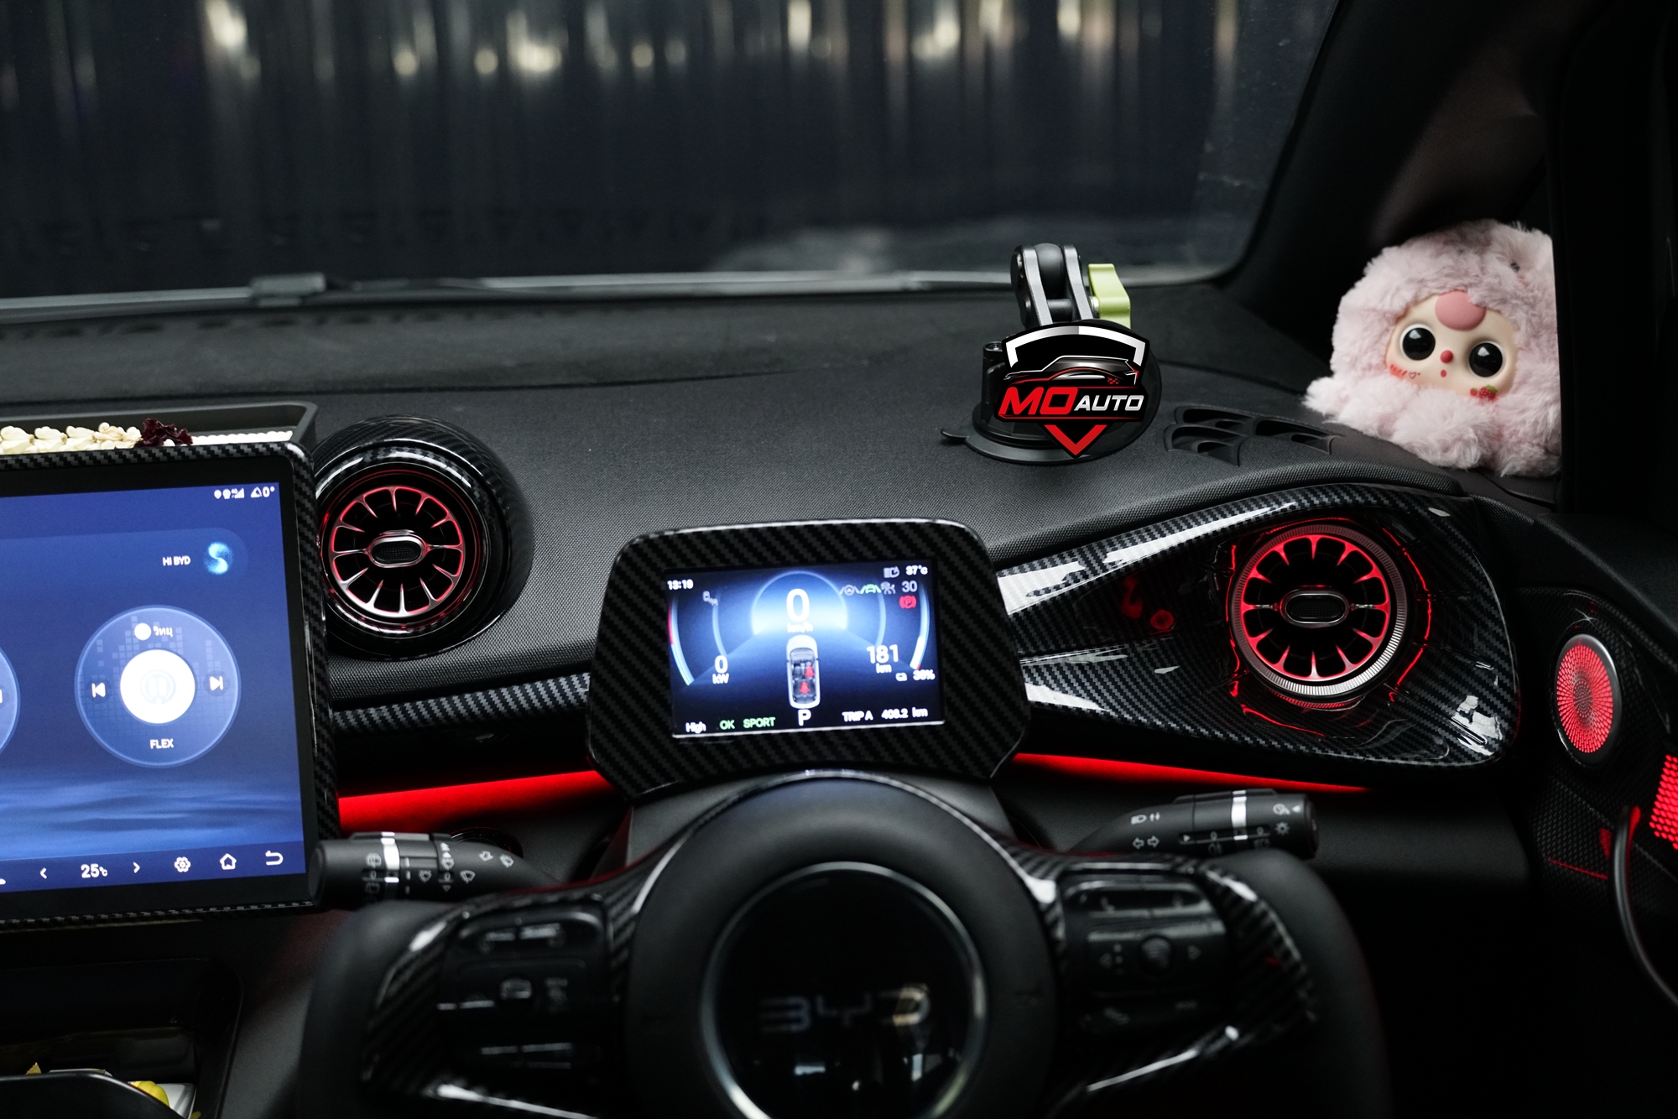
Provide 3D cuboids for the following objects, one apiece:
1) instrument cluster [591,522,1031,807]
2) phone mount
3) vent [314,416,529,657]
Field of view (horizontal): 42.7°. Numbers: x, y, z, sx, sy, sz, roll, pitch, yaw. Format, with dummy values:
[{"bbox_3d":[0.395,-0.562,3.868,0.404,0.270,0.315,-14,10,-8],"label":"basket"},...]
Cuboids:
[{"bbox_3d":[-0.014,0.039,0.882,0.176,0.105,0.045,-3,-2,-2],"label":"instrument cluster"},{"bbox_3d":[0.101,-0.099,1.020,0.099,0.093,0.083,-4,19,-6],"label":"phone mount"},{"bbox_3d":[-0.185,-0.009,0.927,0.101,0.101,0.065,-4,2,-5],"label":"vent"}]

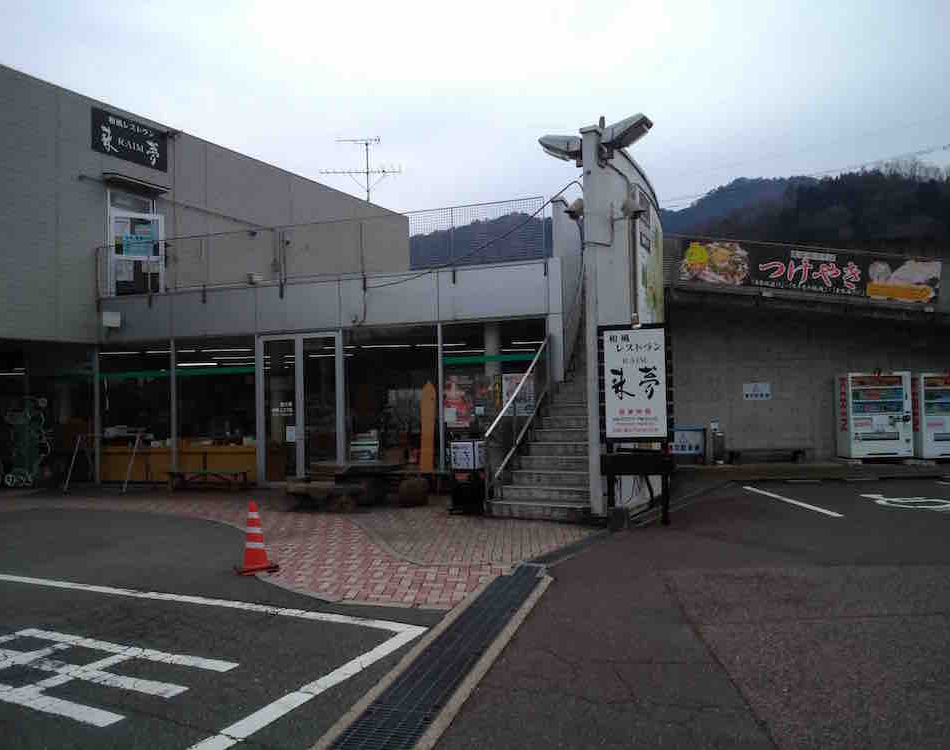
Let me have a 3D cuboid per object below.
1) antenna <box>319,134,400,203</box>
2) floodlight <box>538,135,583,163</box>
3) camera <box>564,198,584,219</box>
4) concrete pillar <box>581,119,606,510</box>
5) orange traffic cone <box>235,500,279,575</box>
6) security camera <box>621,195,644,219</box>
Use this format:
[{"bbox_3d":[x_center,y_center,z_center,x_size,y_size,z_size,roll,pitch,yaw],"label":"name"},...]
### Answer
[{"bbox_3d":[-4.116,-7.303,28.471,3.000,2.750,1.400,-1,-1,0],"label":"antenna"},{"bbox_3d":[1.153,-3.020,10.400,0.640,0.200,0.280,19,6,21],"label":"floodlight"},{"bbox_3d":[1.411,-2.330,10.950,0.320,0.300,0.280,-2,-1,22],"label":"camera"},{"bbox_3d":[1.611,-0.690,10.292,0.190,5.063,0.270,-2,-1,22],"label":"concrete pillar"},{"bbox_3d":[-2.156,1.568,7.657,0.380,0.700,0.380,0,-2,-39],"label":"orange traffic cone"},{"bbox_3d":[2.205,-2.344,10.850,0.320,0.300,0.280,-2,-1,22],"label":"security camera"}]

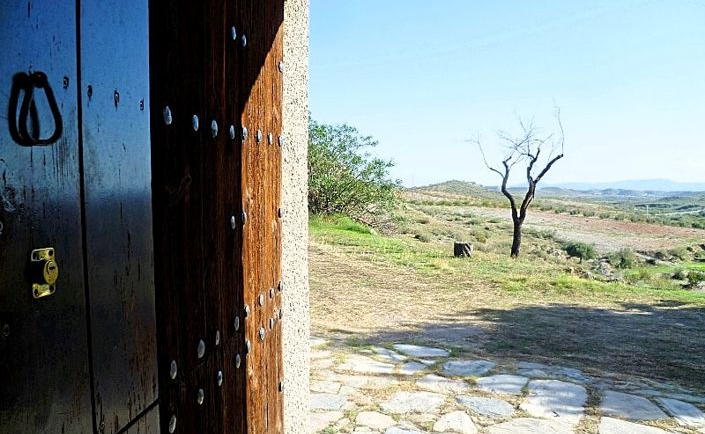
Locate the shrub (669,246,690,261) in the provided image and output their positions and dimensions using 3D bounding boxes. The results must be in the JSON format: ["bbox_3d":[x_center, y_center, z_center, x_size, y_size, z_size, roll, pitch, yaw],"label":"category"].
[{"bbox_3d":[12.621,1.409,22.000,0.824,0.618,0.807,0,3,0],"label":"shrub"}]

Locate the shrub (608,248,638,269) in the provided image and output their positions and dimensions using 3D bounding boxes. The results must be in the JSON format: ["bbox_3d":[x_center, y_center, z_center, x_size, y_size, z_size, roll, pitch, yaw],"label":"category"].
[{"bbox_3d":[8.526,1.310,18.000,0.858,0.695,0.796,0,3,0],"label":"shrub"}]

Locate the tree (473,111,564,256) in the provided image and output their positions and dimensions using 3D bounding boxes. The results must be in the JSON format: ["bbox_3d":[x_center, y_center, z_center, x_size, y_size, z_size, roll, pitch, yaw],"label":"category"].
[{"bbox_3d":[4.102,-0.798,14.000,2.144,3.586,1.990,0,3,0],"label":"tree"}]

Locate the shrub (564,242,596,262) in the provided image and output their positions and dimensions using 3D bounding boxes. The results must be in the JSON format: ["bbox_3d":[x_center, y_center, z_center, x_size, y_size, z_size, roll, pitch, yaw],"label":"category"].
[{"bbox_3d":[7.400,1.136,18.500,1.007,0.682,0.935,0,3,0],"label":"shrub"}]

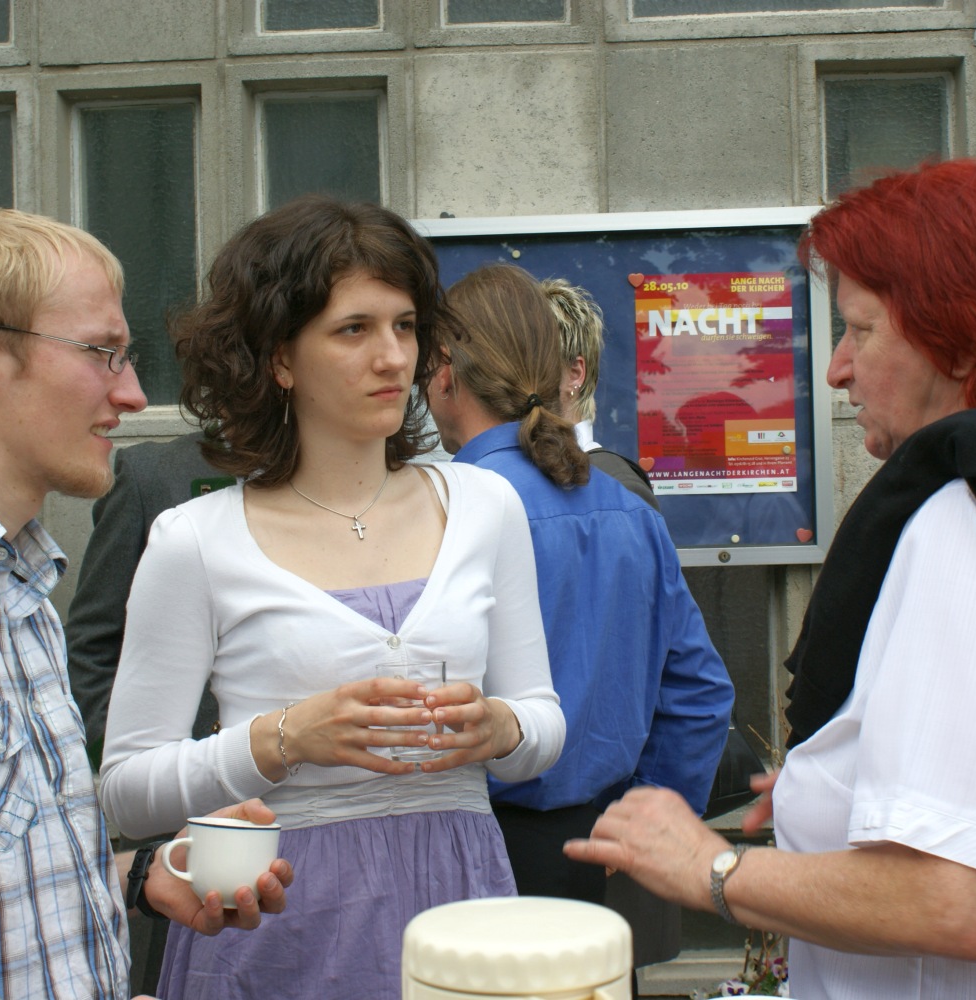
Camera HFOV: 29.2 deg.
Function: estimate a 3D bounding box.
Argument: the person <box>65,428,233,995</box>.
[{"bbox_3d":[-0.338,0.569,2.880,0.560,1.790,0.360,0,-2,-25],"label":"person"}]

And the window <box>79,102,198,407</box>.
[{"bbox_3d":[-0.700,-0.494,3.752,0.245,0.623,0.050,-1,-2,4],"label":"window"}]

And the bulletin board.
[{"bbox_3d":[0.207,-0.203,3.574,0.881,0.672,0.050,-1,-2,4],"label":"bulletin board"}]

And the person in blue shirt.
[{"bbox_3d":[0.050,0.571,2.450,0.550,1.740,0.380,0,-2,-22],"label":"person in blue shirt"}]

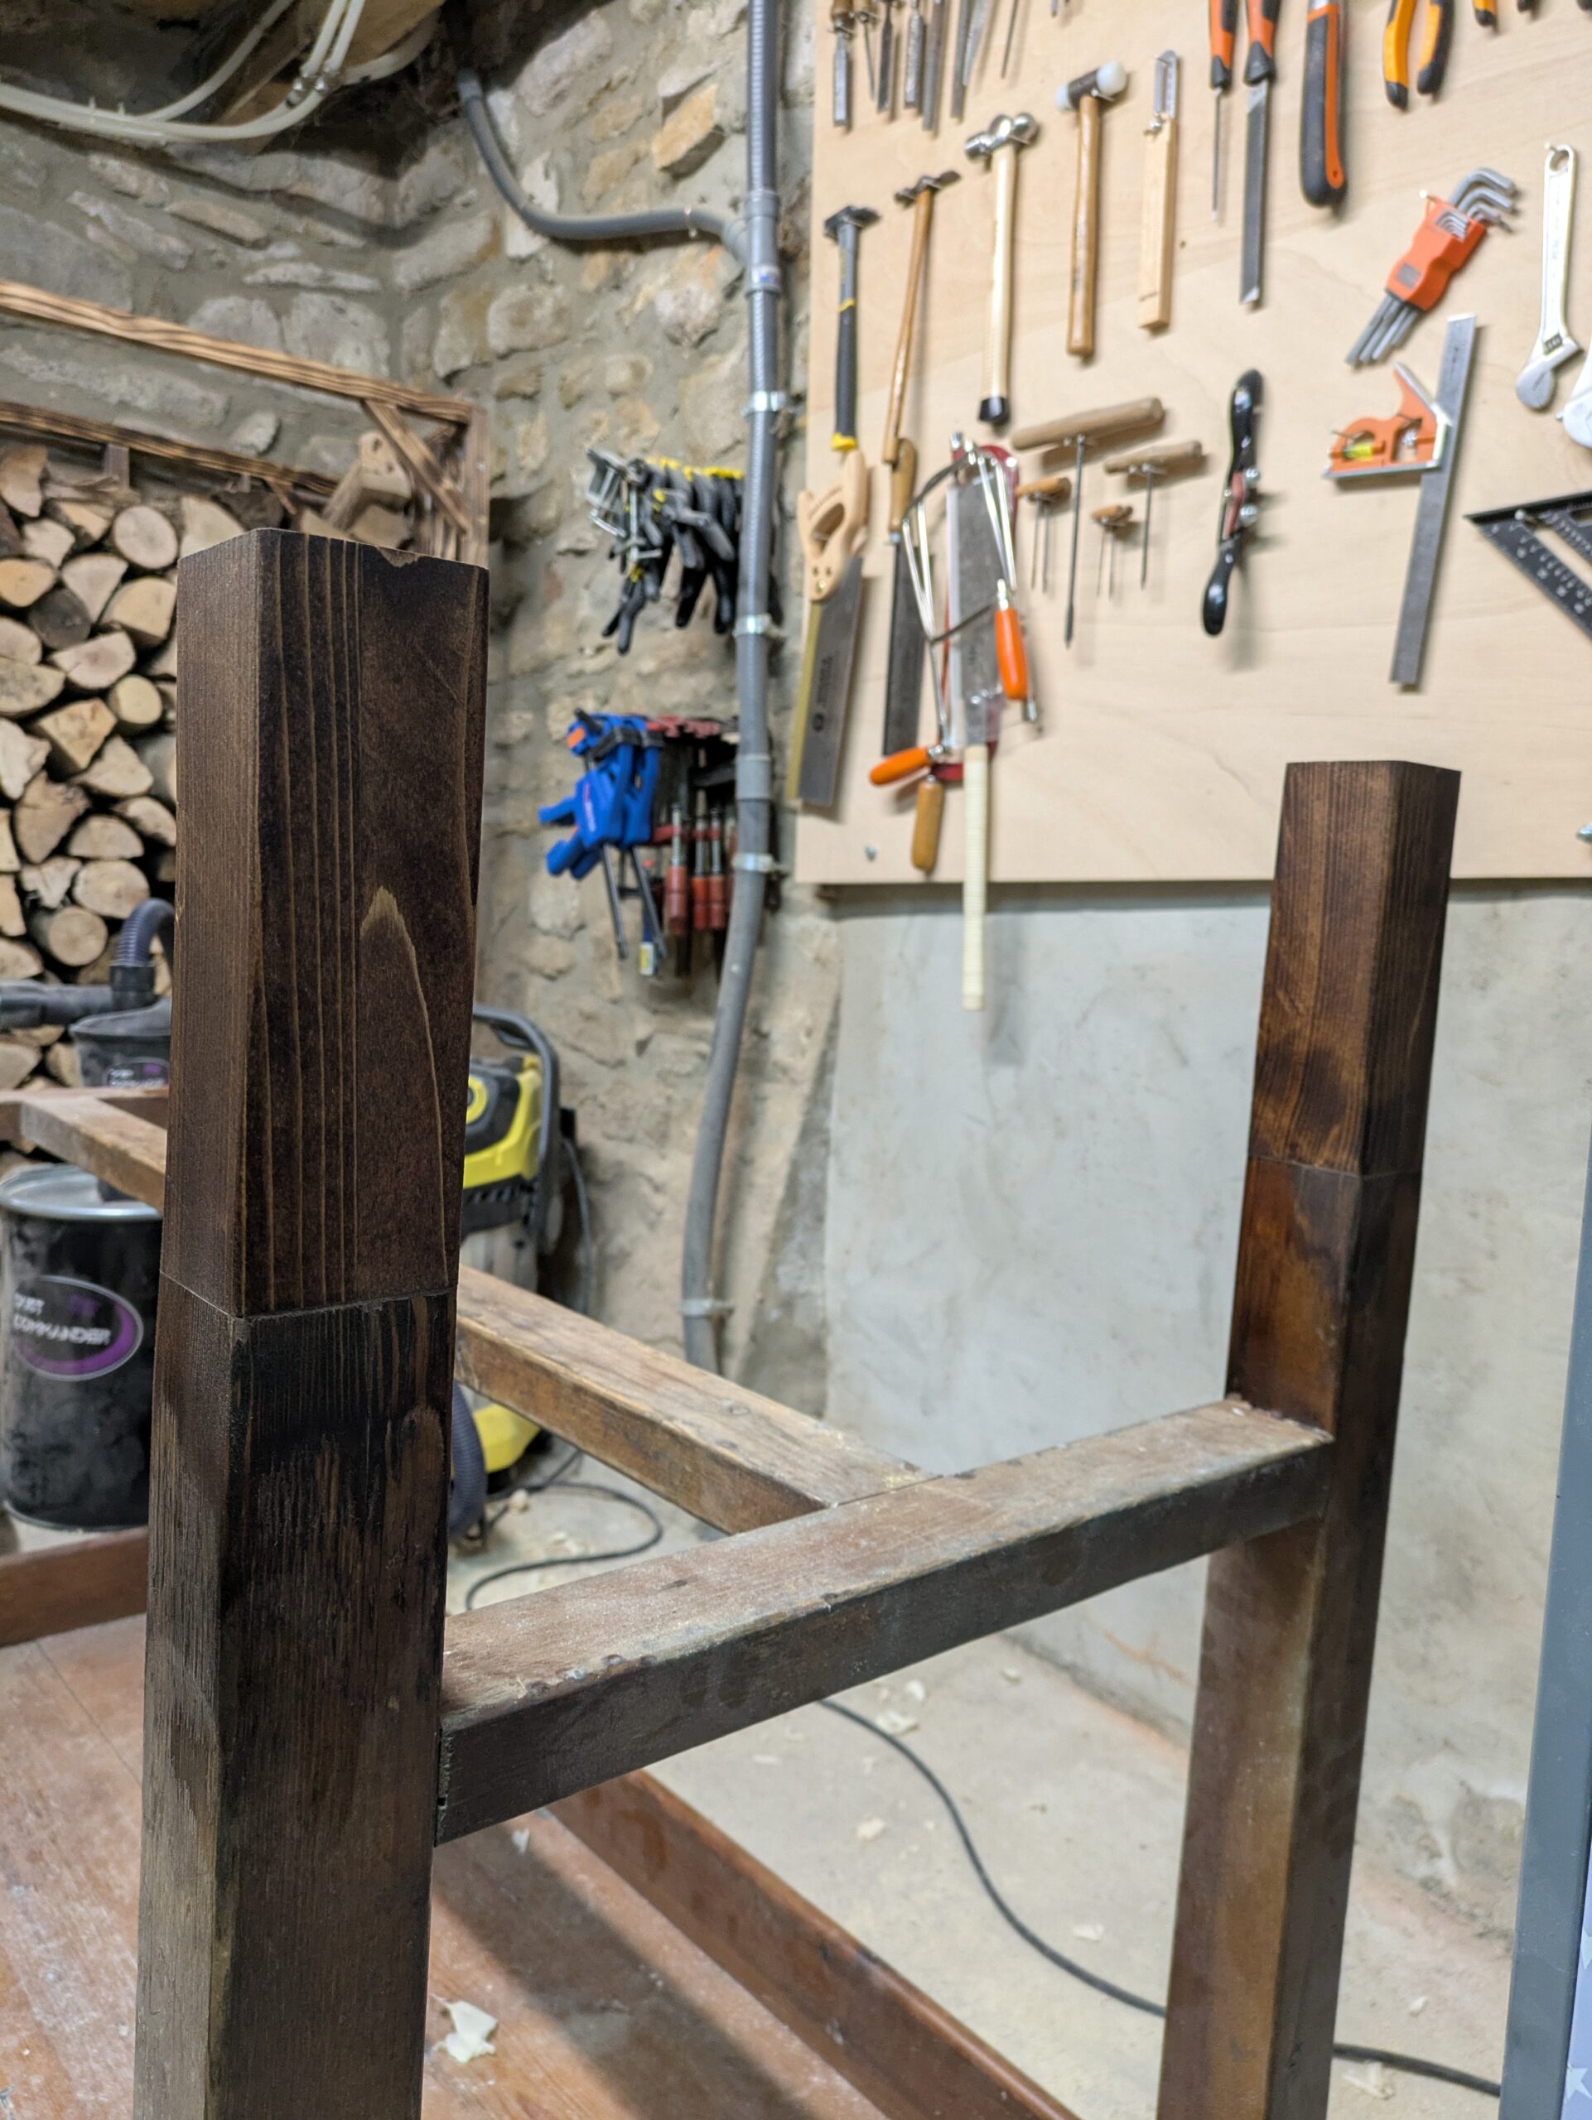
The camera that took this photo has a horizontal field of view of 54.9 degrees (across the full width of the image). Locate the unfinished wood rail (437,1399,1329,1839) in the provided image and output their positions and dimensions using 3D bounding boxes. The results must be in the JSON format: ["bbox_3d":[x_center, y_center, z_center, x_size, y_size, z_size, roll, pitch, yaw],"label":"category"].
[{"bbox_3d":[0.057,0.199,0.606,0.468,0.036,0.060,-1,7,-40],"label":"unfinished wood rail"}]

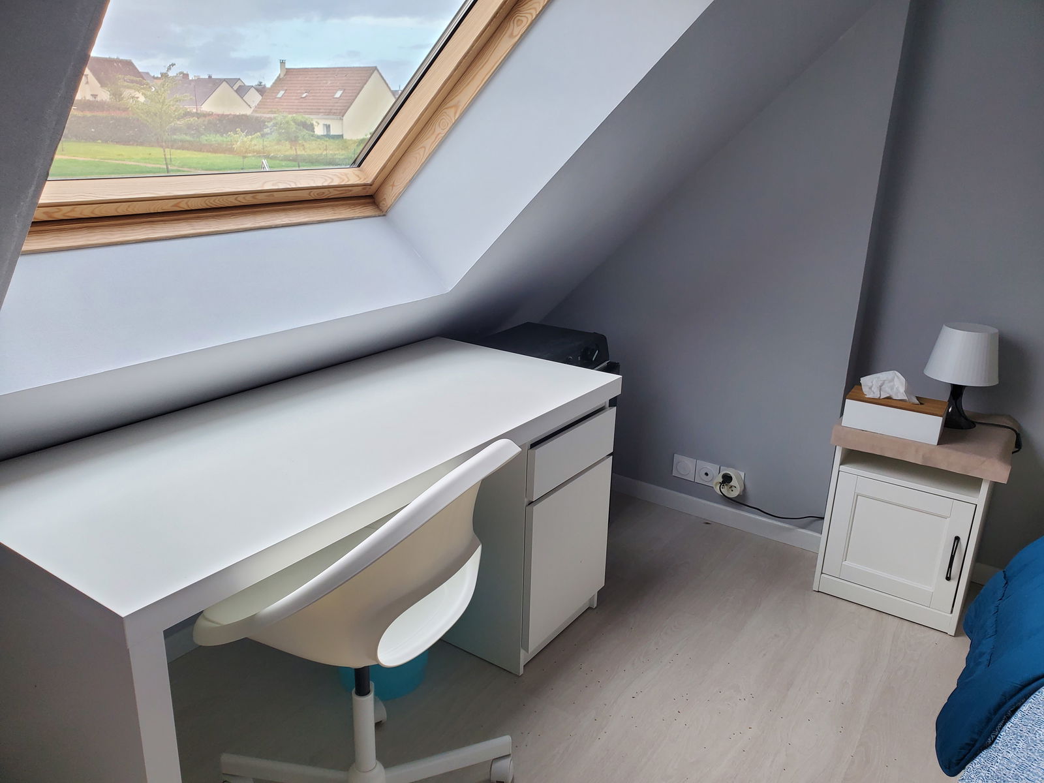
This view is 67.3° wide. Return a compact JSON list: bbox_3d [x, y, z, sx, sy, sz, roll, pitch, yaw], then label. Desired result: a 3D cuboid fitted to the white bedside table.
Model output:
[{"bbox_3d":[1.198,0.366,2.425,0.435,0.558,0.374,13,21,32],"label":"white bedside table"}]

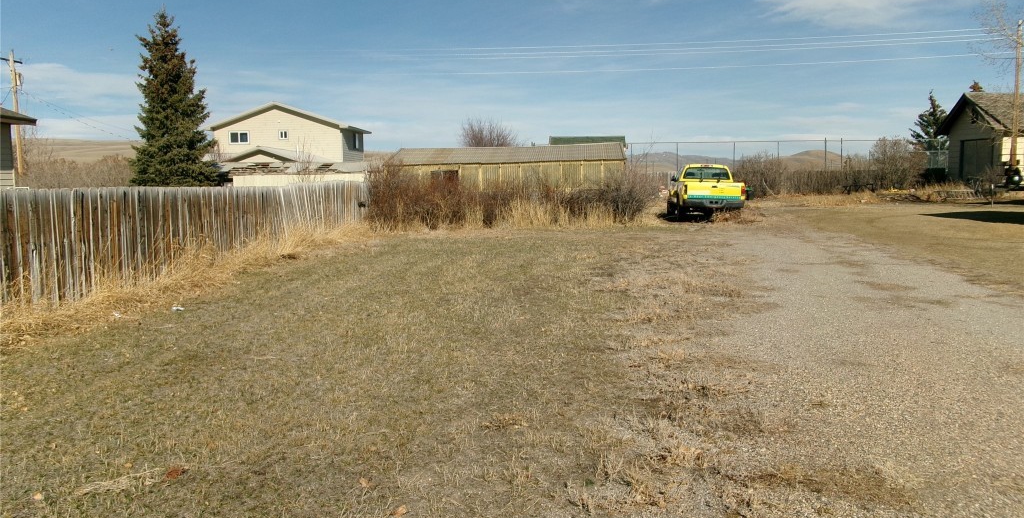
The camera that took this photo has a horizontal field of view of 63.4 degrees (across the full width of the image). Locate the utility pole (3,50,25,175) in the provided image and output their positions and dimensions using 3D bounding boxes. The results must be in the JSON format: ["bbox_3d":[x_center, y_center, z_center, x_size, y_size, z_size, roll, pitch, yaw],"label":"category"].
[{"bbox_3d":[-29.075,-7.658,48.186,0.700,9.300,2.300,-1,6,0],"label":"utility pole"}]

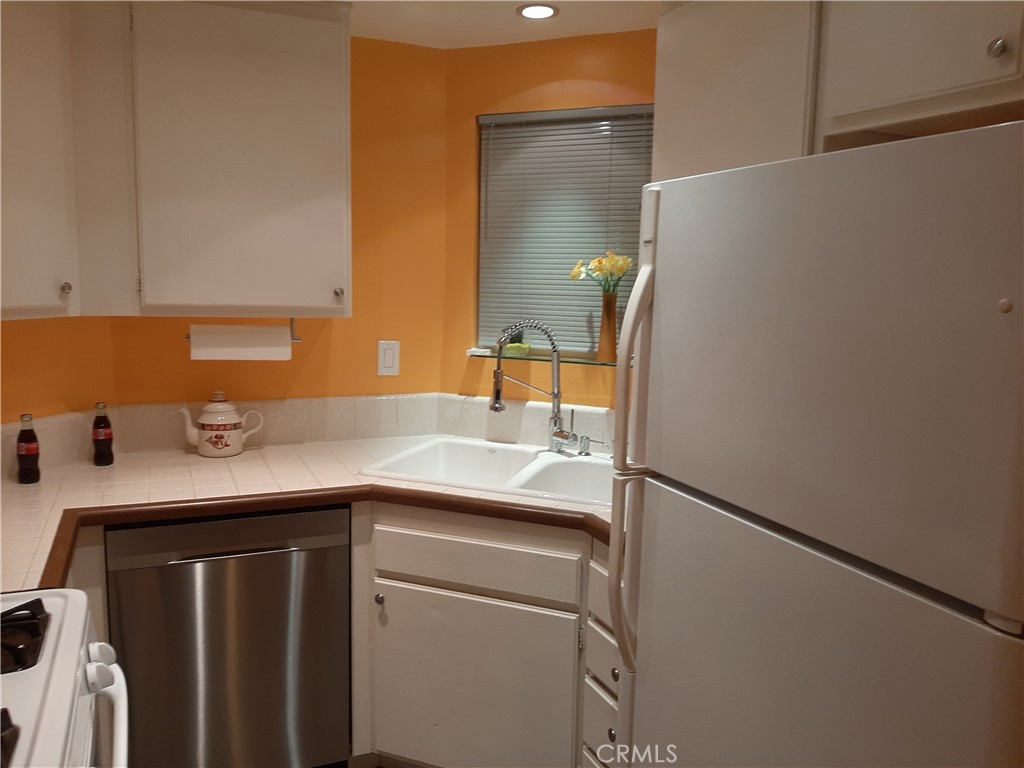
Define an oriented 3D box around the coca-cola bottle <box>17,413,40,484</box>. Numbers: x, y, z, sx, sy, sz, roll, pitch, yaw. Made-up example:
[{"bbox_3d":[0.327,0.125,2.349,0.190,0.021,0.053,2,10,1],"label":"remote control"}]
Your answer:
[{"bbox_3d":[-1.356,0.179,2.151,0.057,0.193,0.057,-4,10,-37],"label":"coca-cola bottle"}]

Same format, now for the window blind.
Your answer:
[{"bbox_3d":[0.181,-0.531,2.724,0.645,0.837,0.035,4,8,21],"label":"window blind"}]

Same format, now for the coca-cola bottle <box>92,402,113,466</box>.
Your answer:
[{"bbox_3d":[-1.261,0.152,2.366,0.057,0.193,0.057,-4,9,-32],"label":"coca-cola bottle"}]

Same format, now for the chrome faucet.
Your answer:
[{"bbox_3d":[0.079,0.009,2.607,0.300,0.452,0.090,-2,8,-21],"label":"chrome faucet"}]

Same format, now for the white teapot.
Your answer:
[{"bbox_3d":[-0.966,0.128,2.545,0.265,0.207,0.140,-2,8,-23],"label":"white teapot"}]

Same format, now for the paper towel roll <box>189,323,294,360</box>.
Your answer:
[{"bbox_3d":[-0.813,-0.123,2.318,0.287,0.105,0.105,0,8,-24],"label":"paper towel roll"}]

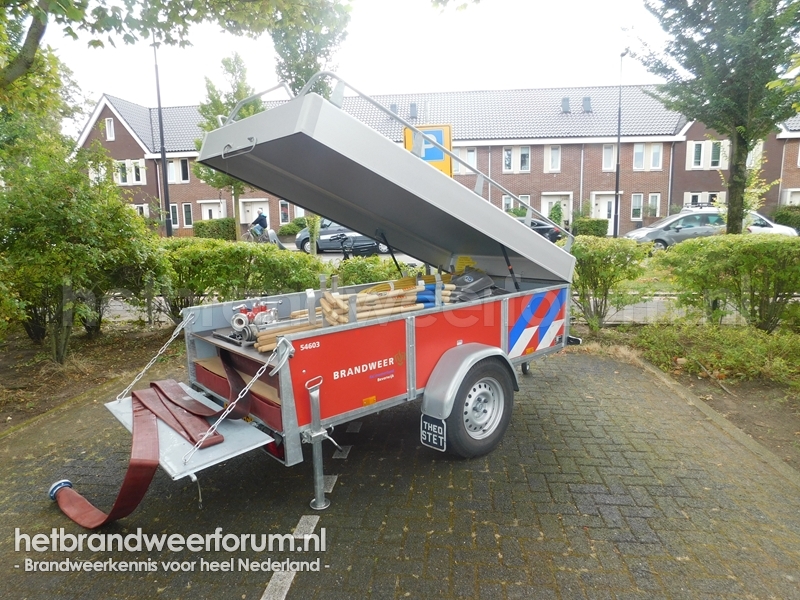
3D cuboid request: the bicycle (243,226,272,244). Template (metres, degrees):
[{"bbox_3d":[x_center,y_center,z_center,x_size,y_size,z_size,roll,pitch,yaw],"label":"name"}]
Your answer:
[{"bbox_3d":[-7.239,-3.218,27.000,1.750,1.080,0.600,0,9,10],"label":"bicycle"}]

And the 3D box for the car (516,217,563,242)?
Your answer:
[{"bbox_3d":[3.680,-2.468,19.900,4.400,1.430,1.780,0,9,10],"label":"car"}]

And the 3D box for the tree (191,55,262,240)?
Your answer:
[{"bbox_3d":[-7.149,-6.464,23.100,3.500,8.720,3.500,0,9,10],"label":"tree"}]

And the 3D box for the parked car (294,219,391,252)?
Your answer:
[{"bbox_3d":[-2.000,-2.641,21.000,4.280,1.640,1.750,0,9,10],"label":"parked car"}]

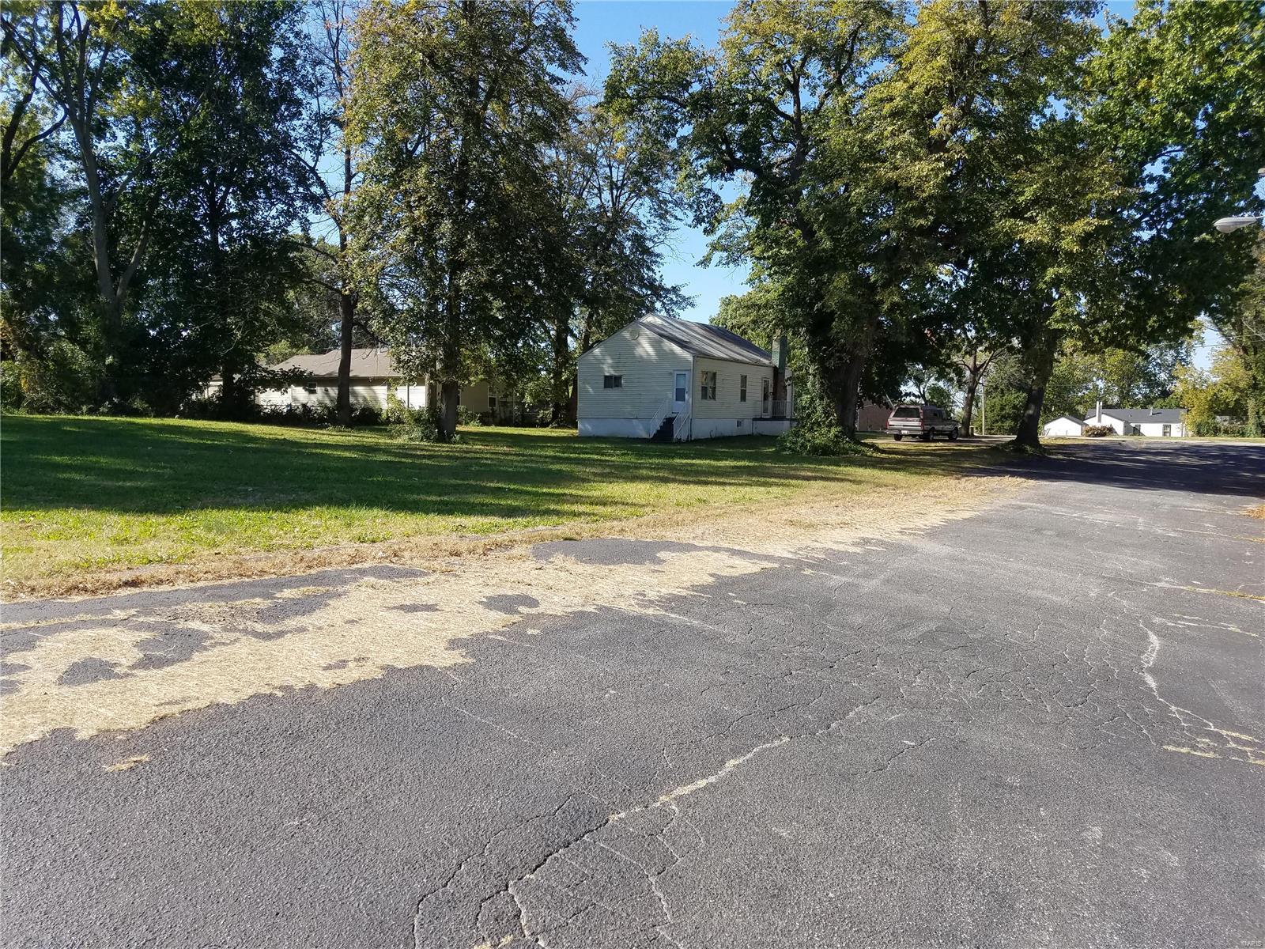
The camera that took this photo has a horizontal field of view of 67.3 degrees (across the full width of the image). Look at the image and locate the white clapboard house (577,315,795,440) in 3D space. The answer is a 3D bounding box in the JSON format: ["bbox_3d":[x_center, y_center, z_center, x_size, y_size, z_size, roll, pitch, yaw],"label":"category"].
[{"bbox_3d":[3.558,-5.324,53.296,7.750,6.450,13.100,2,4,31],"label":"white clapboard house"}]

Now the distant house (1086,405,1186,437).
[{"bbox_3d":[78.211,-8.023,147.776,13.800,4.700,9.500,3,4,38],"label":"distant house"}]

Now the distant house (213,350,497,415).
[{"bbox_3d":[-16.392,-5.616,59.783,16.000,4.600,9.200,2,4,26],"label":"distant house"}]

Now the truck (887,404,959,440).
[{"bbox_3d":[16.304,-2.871,53.121,2.030,1.940,5.400,2,4,36],"label":"truck"}]

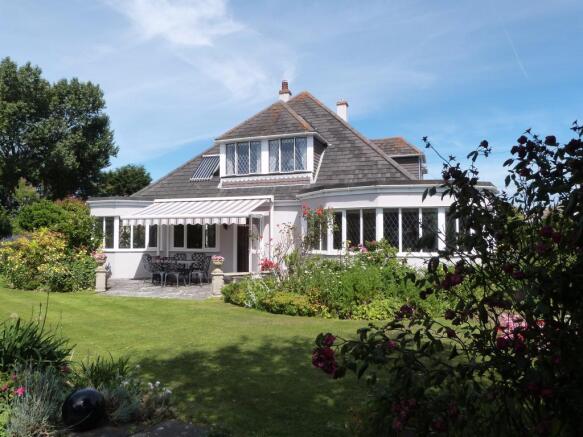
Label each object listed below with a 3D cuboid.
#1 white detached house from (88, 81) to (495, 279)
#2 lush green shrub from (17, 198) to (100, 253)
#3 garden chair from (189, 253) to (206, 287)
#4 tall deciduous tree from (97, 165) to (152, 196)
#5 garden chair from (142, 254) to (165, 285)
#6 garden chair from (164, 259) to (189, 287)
[{"bbox_3d":[0.720,-2.130,17.600,13.200,8.800,12.800,-1,-3,18],"label":"white detached house"},{"bbox_3d":[-7.759,0.764,13.900,2.600,2.600,2.200,-1,-3,18],"label":"lush green shrub"},{"bbox_3d":[-2.925,1.611,13.100,0.540,0.940,0.570,-1,-3,18],"label":"garden chair"},{"bbox_3d":[-13.090,-0.671,33.000,4.800,7.000,4.600,-1,-3,18],"label":"tall deciduous tree"},{"bbox_3d":[-4.360,1.630,13.300,0.580,0.920,0.550,-1,-3,18],"label":"garden chair"},{"bbox_3d":[-3.567,1.637,13.000,0.560,0.880,0.570,-1,-3,18],"label":"garden chair"}]

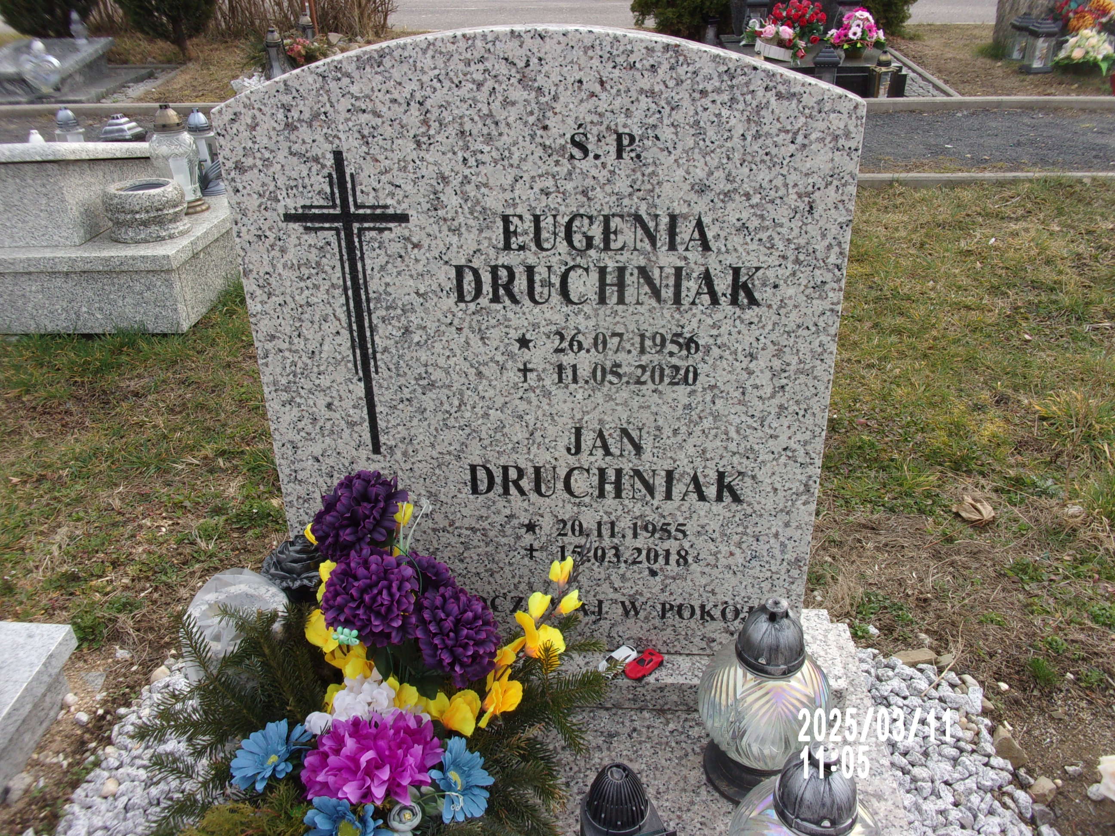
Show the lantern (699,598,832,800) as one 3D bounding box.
[{"bbox_3d":[0.283,0.354,1.199,0.173,0.288,0.173,-1,30,0],"label":"lantern"}]

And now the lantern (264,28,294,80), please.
[{"bbox_3d":[-2.014,-2.594,6.452,0.190,0.352,0.190,-1,30,0],"label":"lantern"}]

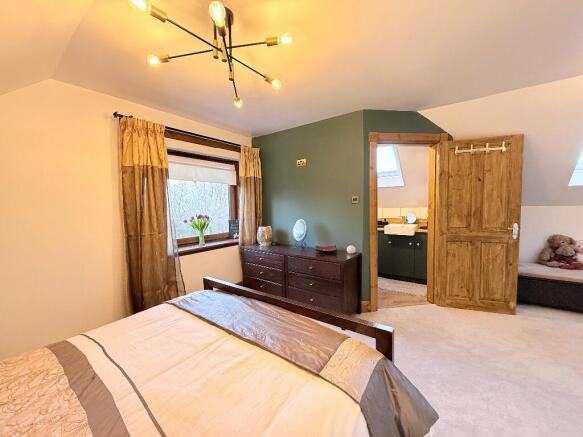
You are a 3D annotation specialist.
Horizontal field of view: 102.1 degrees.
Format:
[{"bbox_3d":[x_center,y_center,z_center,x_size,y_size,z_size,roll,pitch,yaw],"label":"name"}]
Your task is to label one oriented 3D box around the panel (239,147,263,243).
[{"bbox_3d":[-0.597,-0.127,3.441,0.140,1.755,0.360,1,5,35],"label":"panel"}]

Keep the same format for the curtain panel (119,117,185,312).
[{"bbox_3d":[-1.354,0.127,2.347,0.160,2.065,0.450,1,5,35],"label":"curtain panel"}]

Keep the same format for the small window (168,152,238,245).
[{"bbox_3d":[-1.096,-0.183,2.934,0.120,1.155,1.170,1,5,35],"label":"small window"}]

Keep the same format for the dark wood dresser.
[{"bbox_3d":[0.058,0.763,2.998,1.525,0.718,0.455,1,5,35],"label":"dark wood dresser"}]

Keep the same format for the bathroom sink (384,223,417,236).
[{"bbox_3d":[1.807,0.199,3.857,0.450,0.140,0.420,1,5,35],"label":"bathroom sink"}]

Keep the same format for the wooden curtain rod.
[{"bbox_3d":[-1.038,-0.942,2.734,0.055,0.055,1.700,1,5,35],"label":"wooden curtain rod"}]

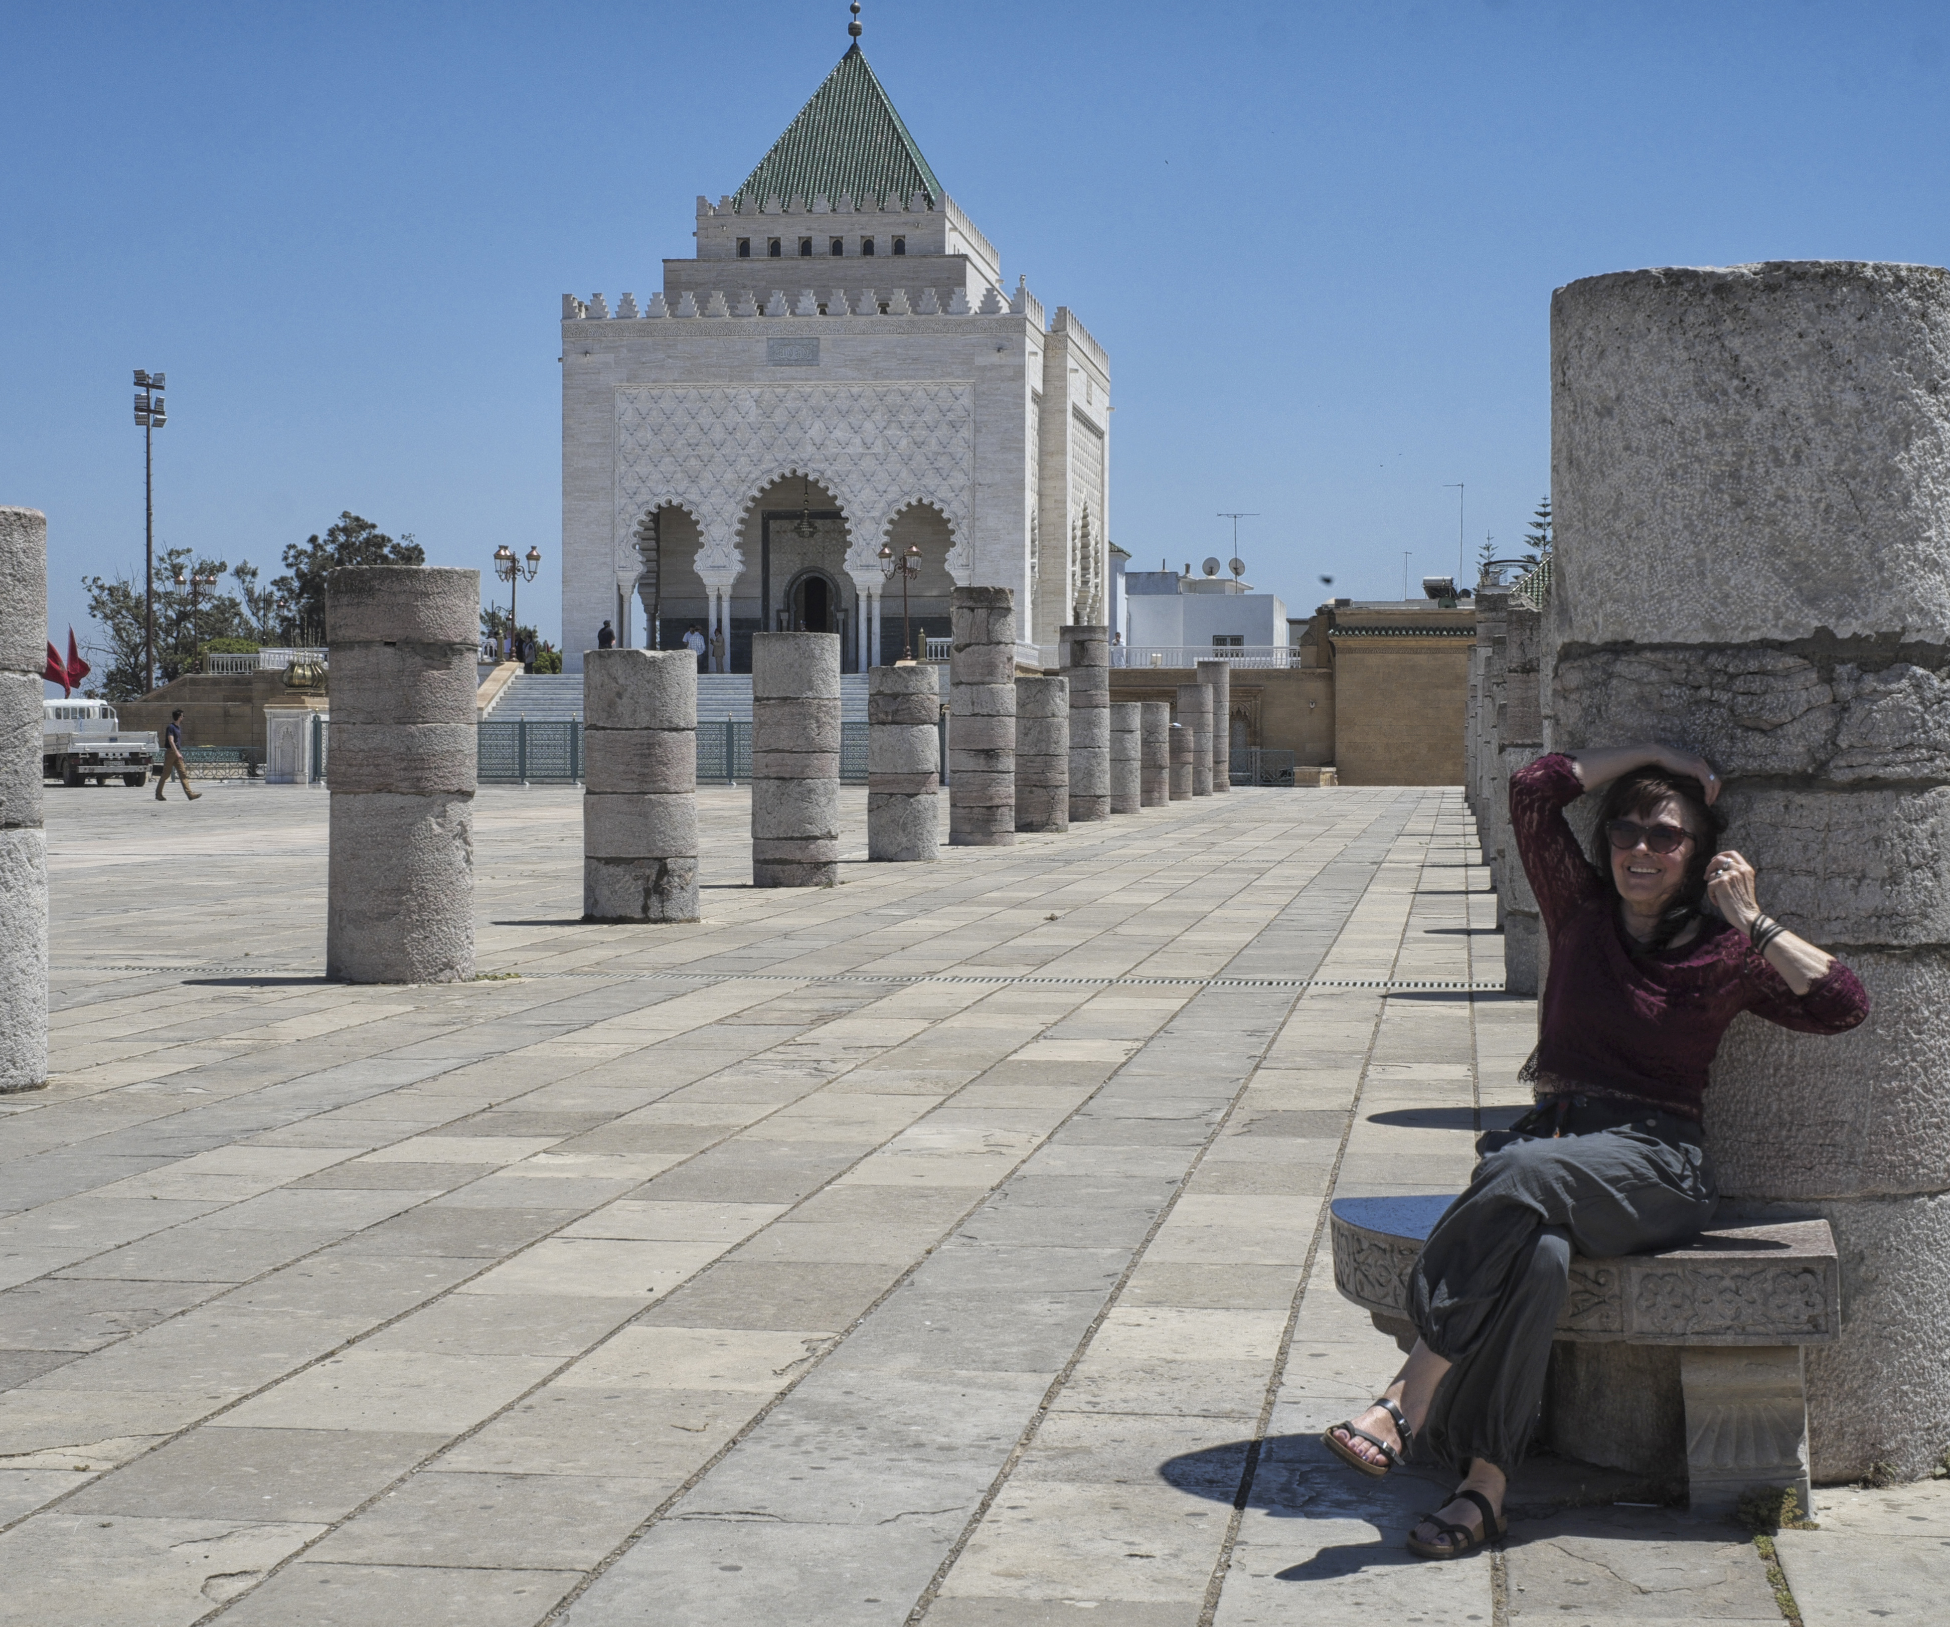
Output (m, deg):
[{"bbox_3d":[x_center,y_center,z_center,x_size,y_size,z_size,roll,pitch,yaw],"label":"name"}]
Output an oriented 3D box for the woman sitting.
[{"bbox_3d":[1.051,0.520,5.882,0.750,1.271,0.838,1,1,22],"label":"woman sitting"}]

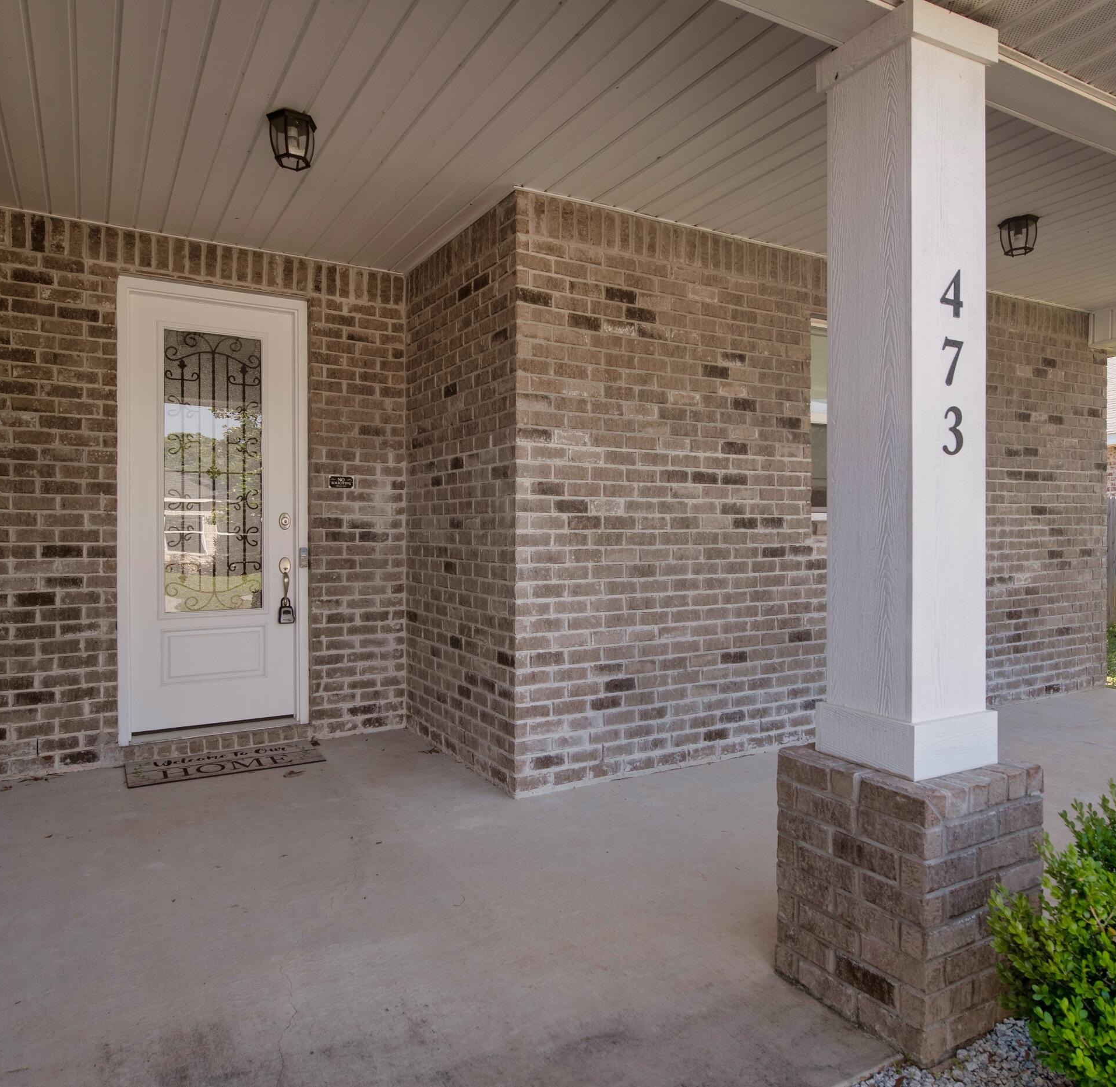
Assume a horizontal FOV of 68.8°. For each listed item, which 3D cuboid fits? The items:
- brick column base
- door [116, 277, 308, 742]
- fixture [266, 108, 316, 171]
[{"bbox_3d":[0.983,0.939,2.314,0.498,0.657,0.497,0,0,-30],"label":"brick column base"},{"bbox_3d":[-1.965,-0.174,4.701,1.010,2.530,0.125,0,0,-30],"label":"door"},{"bbox_3d":[-1.043,-1.575,3.213,0.195,0.168,0.175,0,0,-30],"label":"fixture"}]

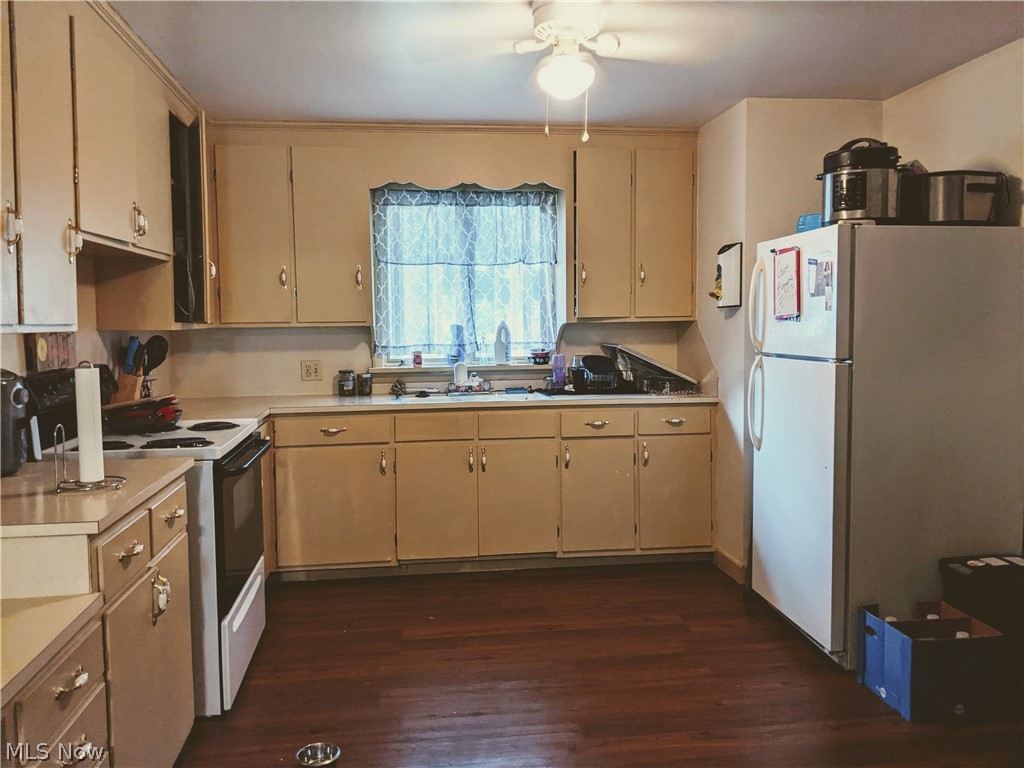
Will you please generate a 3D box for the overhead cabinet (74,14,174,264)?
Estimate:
[{"bbox_3d":[-1.537,-0.807,2.873,0.327,0.665,0.987,-1,4,-8],"label":"overhead cabinet"}]

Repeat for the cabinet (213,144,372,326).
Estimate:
[{"bbox_3d":[-1.160,-0.778,4.316,0.821,0.938,0.332,-1,4,-8],"label":"cabinet"}]

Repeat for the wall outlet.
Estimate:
[{"bbox_3d":[-1.134,-0.075,4.525,0.116,0.115,0.010,-1,4,-8],"label":"wall outlet"}]

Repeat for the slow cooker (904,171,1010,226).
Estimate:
[{"bbox_3d":[1.716,-0.704,3.116,0.300,0.215,0.400,-1,4,-8],"label":"slow cooker"}]

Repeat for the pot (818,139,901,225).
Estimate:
[{"bbox_3d":[1.322,-0.751,3.025,0.335,0.335,0.300,3,5,40],"label":"pot"}]

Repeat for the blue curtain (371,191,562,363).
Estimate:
[{"bbox_3d":[-0.262,-0.633,4.560,1.065,0.963,0.070,-1,4,-8],"label":"blue curtain"}]

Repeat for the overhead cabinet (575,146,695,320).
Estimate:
[{"bbox_3d":[0.663,-0.835,4.576,0.714,0.958,0.332,-1,4,-8],"label":"overhead cabinet"}]

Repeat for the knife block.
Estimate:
[{"bbox_3d":[-1.684,0.061,3.493,0.150,0.220,0.100,-1,4,-8],"label":"knife block"}]

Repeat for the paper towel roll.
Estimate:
[{"bbox_3d":[-1.100,0.107,2.082,0.062,0.287,0.062,-1,4,-8],"label":"paper towel roll"}]

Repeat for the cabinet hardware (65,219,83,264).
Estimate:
[{"bbox_3d":[-1.286,-0.420,2.355,0.034,0.128,0.020,-1,4,-8],"label":"cabinet hardware"}]

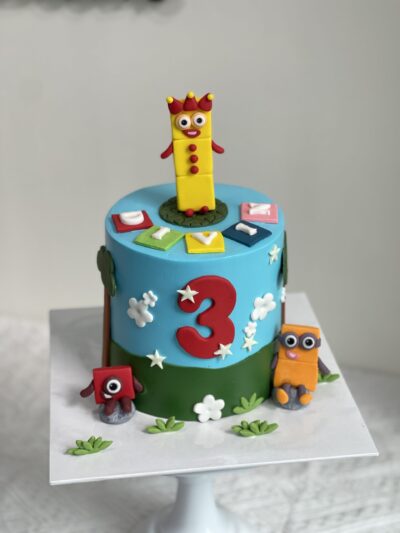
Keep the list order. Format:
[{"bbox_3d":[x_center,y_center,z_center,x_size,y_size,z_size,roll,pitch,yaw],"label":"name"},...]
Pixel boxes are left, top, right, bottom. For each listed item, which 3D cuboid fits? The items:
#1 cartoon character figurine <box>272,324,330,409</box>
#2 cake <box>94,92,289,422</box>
[{"bbox_3d":[0.090,0.085,0.873,0.052,0.075,0.035,3,28,6],"label":"cartoon character figurine"},{"bbox_3d":[-0.006,-0.019,0.864,0.164,0.266,0.160,-3,28,-7],"label":"cake"}]

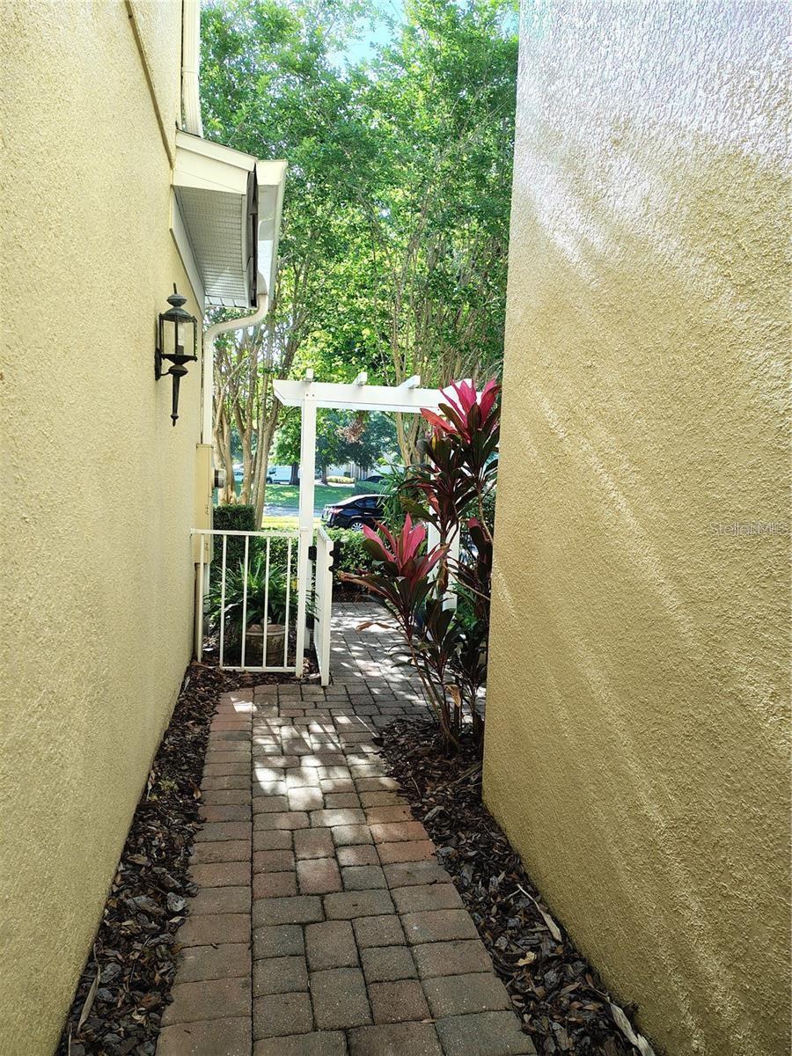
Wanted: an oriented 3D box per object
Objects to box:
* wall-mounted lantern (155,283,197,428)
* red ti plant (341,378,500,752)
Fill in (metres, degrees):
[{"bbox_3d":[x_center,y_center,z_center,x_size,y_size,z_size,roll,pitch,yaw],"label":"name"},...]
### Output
[{"bbox_3d":[-0.948,-0.753,3.209,0.185,0.615,0.170,2,3,-11],"label":"wall-mounted lantern"},{"bbox_3d":[0.211,0.172,3.909,1.050,1.950,0.950,2,3,-11],"label":"red ti plant"}]

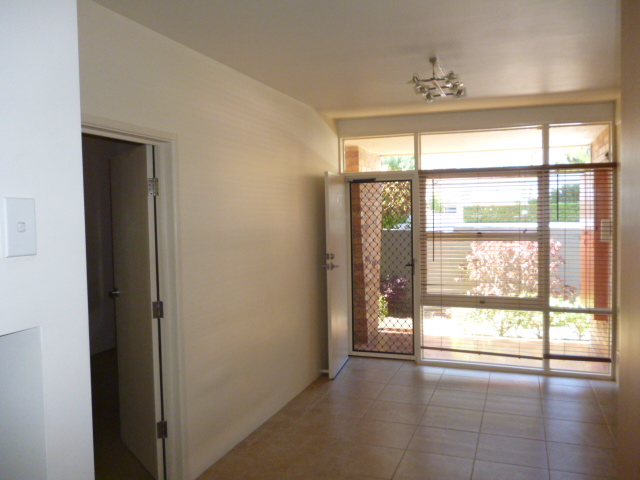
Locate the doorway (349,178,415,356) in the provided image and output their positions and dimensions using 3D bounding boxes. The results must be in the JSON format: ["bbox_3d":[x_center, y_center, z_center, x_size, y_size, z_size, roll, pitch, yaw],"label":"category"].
[{"bbox_3d":[0.658,0.319,5.774,0.781,2.056,0.104,0,3,21],"label":"doorway"}]

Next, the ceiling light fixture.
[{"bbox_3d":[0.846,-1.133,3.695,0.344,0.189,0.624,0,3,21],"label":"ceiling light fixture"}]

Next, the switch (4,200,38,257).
[{"bbox_3d":[-0.596,-0.025,1.039,0.012,0.117,0.070,0,3,21],"label":"switch"}]

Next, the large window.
[{"bbox_3d":[1.928,0.101,5.240,1.872,2.437,0.104,0,3,21],"label":"large window"}]

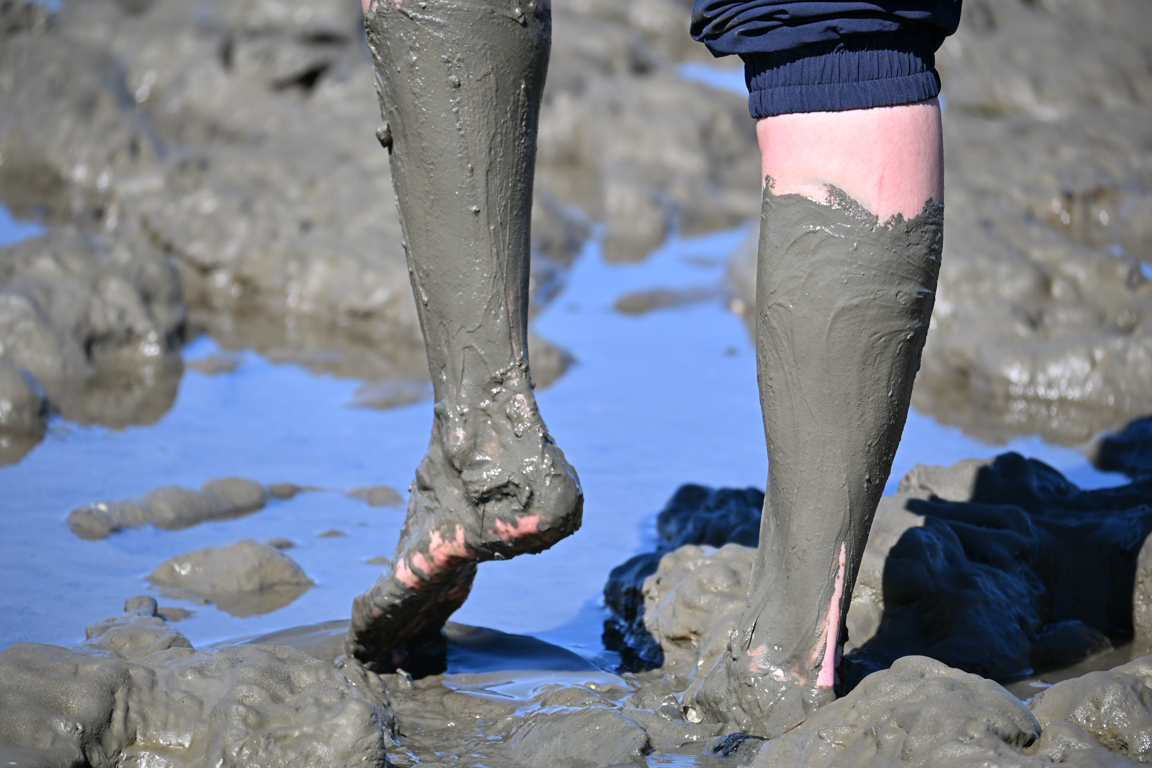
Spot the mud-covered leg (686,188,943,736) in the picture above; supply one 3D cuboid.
[{"bbox_3d":[0.153,0.058,6.420,0.205,0.375,0.140,13,13,41],"label":"mud-covered leg"}]

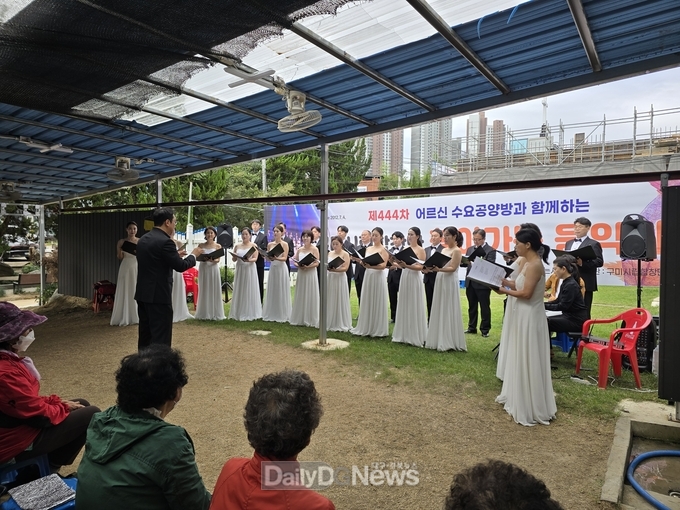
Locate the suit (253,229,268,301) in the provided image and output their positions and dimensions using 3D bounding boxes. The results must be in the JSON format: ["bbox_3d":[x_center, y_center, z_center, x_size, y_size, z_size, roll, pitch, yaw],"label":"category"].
[{"bbox_3d":[-1.690,0.265,9.200,0.510,1.480,0.340,0,2,-2],"label":"suit"}]

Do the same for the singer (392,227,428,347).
[{"bbox_3d":[1.030,0.431,6.600,0.560,1.670,0.520,-1,2,-35],"label":"singer"}]

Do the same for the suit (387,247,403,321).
[{"bbox_3d":[1.050,0.500,8.400,0.500,1.420,0.360,1,1,27],"label":"suit"}]

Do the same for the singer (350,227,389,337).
[{"bbox_3d":[0.452,0.405,7.050,0.520,1.660,0.520,1,1,30],"label":"singer"}]

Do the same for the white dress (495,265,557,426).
[{"bbox_3d":[1.730,0.770,4.100,0.580,1.360,0.520,1,2,23],"label":"white dress"}]

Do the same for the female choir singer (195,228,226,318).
[{"bbox_3d":[-2.320,0.320,8.100,0.580,1.660,0.540,0,1,-12],"label":"female choir singer"}]

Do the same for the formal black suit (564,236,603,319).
[{"bbox_3d":[3.260,0.520,6.050,0.420,1.500,0.520,0,1,-41],"label":"formal black suit"}]

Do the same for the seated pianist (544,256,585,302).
[{"bbox_3d":[3.036,0.647,6.150,0.720,1.300,0.520,-1,2,-35],"label":"seated pianist"}]

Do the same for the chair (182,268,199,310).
[{"bbox_3d":[-2.987,0.666,8.850,0.560,0.830,0.560,0,2,-6],"label":"chair"}]

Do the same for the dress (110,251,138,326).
[{"bbox_3d":[-3.544,0.498,7.500,0.550,1.278,0.500,0,1,-23],"label":"dress"}]

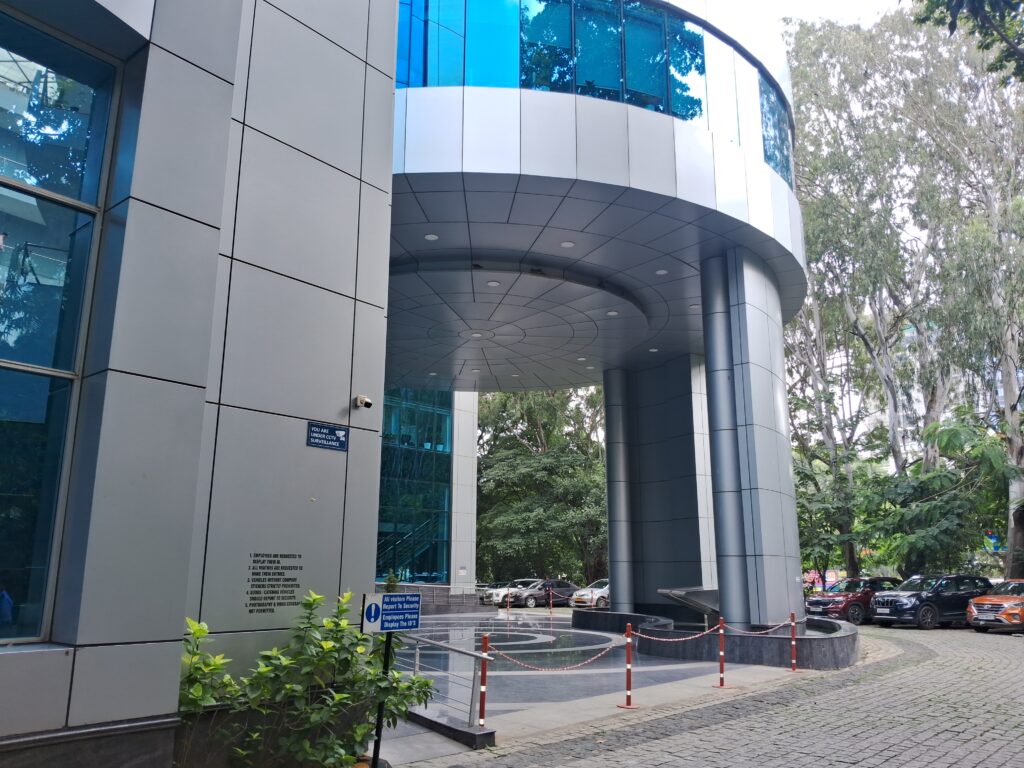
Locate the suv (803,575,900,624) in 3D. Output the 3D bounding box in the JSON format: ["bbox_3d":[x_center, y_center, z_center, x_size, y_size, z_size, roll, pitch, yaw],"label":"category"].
[{"bbox_3d":[12.850,8.059,28.710,4.340,1.645,1.800,8,-16,-30],"label":"suv"}]

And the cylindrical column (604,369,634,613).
[{"bbox_3d":[3.308,3.364,23.991,0.670,7.744,0.670,-2,-14,8],"label":"cylindrical column"}]

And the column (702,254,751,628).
[{"bbox_3d":[4.286,1.216,15.218,0.670,7.694,0.670,-4,-14,15],"label":"column"}]

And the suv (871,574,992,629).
[{"bbox_3d":[14.600,7.552,26.826,4.695,1.755,1.890,7,-15,-26],"label":"suv"}]

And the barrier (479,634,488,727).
[{"bbox_3d":[-0.268,2.887,7.342,0.280,0.945,0.280,0,-14,-2],"label":"barrier"}]

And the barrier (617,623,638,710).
[{"bbox_3d":[1.408,3.383,9.258,0.280,0.945,0.280,-2,-14,8],"label":"barrier"}]

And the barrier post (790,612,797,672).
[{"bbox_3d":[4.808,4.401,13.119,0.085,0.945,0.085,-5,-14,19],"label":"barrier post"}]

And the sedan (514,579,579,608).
[{"bbox_3d":[1.930,11.712,43.053,4.420,1.480,1.700,6,-15,-24],"label":"sedan"}]

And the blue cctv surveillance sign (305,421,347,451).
[{"bbox_3d":[-1.575,0.457,6.630,0.020,0.206,0.423,-11,-18,39],"label":"blue cctv surveillance sign"}]

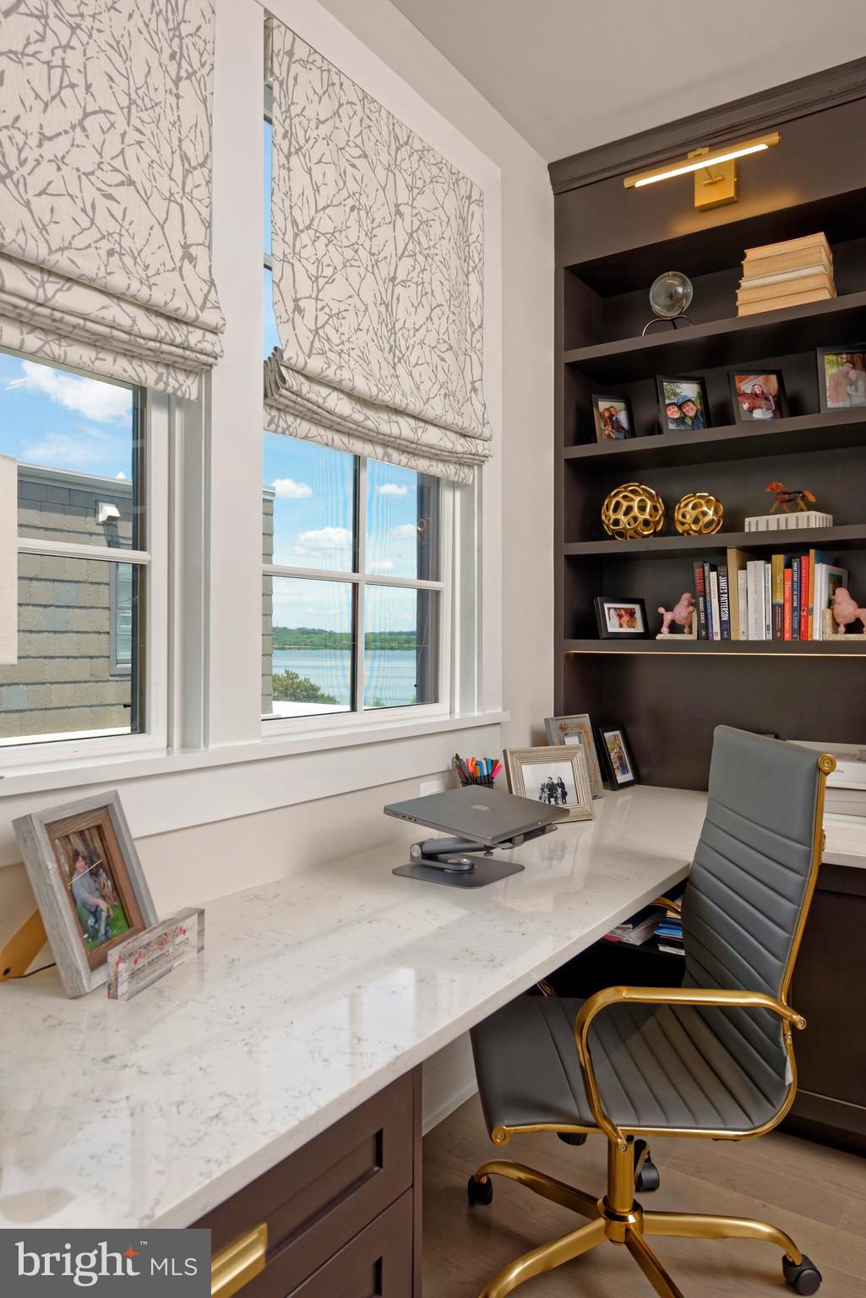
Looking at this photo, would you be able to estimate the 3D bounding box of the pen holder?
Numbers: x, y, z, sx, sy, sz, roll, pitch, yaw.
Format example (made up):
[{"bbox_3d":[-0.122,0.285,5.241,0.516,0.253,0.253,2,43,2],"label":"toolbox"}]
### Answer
[{"bbox_3d":[0.117,0.377,2.280,0.100,0.183,0.112,1,0,34],"label":"pen holder"}]

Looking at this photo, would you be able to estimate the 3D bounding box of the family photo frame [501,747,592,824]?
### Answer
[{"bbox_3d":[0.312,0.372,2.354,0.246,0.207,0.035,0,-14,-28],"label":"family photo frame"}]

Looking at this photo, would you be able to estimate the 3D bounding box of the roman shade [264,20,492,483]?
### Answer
[{"bbox_3d":[-0.088,-0.852,2.032,0.070,0.790,0.810,1,0,34],"label":"roman shade"}]

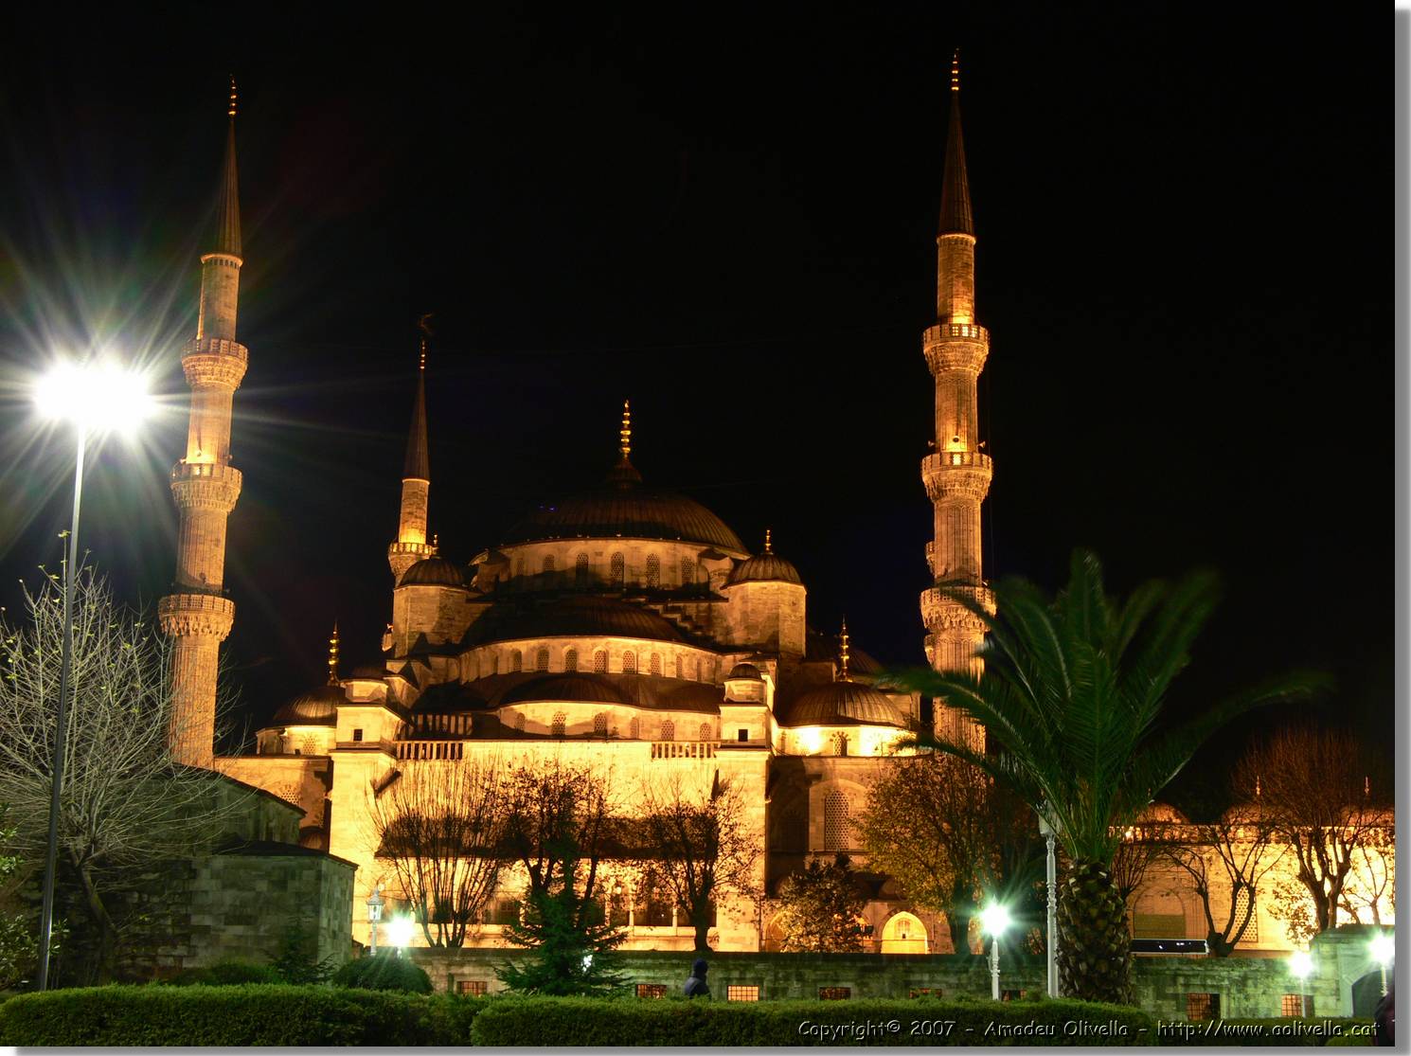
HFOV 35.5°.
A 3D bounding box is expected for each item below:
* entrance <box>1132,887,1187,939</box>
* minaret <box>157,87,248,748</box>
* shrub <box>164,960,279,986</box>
[{"bbox_3d":[32.962,28.152,160.125,4.032,4.060,1.000,-1,-14,6],"label":"entrance"},{"bbox_3d":[-39.463,-1.679,173.382,5.900,72.962,5.900,-1,-14,6],"label":"minaret"},{"bbox_3d":[-9.066,8.820,41.054,2.200,1.500,1.900,1,-14,0],"label":"shrub"}]

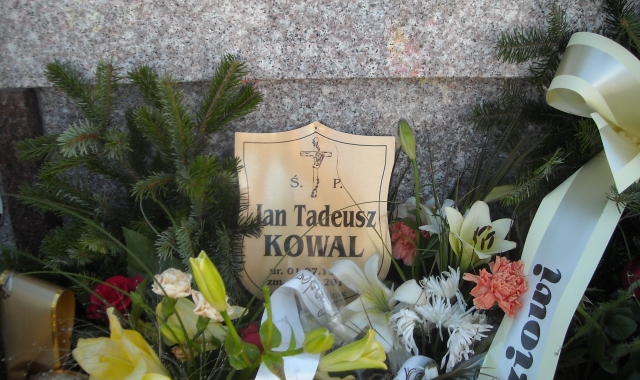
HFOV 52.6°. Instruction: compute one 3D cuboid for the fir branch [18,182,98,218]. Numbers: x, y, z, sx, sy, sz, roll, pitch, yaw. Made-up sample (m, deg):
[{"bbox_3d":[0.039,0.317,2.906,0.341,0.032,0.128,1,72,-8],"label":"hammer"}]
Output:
[{"bbox_3d":[-0.385,0.018,0.950,0.113,0.031,0.045,17,-7,-15],"label":"fir branch"}]

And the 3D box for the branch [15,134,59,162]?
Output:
[{"bbox_3d":[-0.422,-0.065,0.970,0.064,0.033,0.040,-7,7,-9],"label":"branch"}]

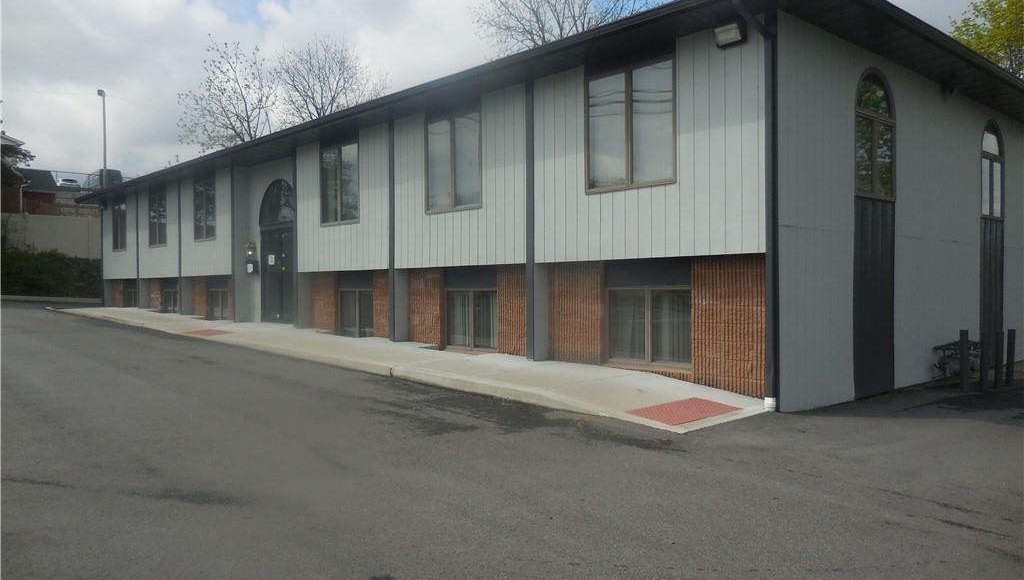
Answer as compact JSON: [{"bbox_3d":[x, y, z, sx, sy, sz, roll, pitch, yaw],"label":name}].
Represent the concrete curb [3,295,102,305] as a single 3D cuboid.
[{"bbox_3d":[-18.410,0.379,29.500,3.800,0.180,0.200,-1,1,-43],"label":"concrete curb"}]

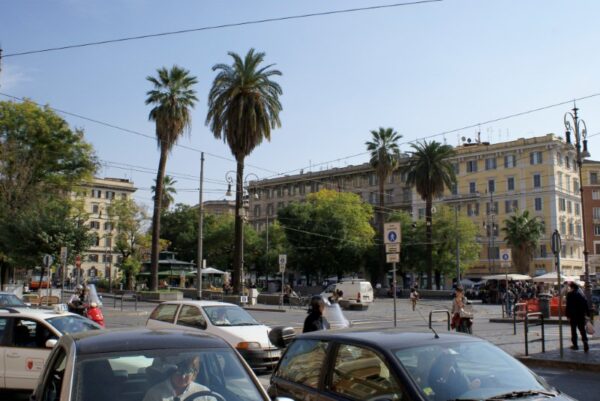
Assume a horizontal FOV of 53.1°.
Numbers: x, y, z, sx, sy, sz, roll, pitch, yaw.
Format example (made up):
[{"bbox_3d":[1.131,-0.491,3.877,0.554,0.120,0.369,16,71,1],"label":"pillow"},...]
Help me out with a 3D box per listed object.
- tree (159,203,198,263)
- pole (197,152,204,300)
[{"bbox_3d":[-16.661,6.697,81.870,7.000,12.970,7.000,0,-8,0],"label":"tree"},{"bbox_3d":[-7.002,2.041,42.130,0.270,11.050,0.270,0,-8,0],"label":"pole"}]

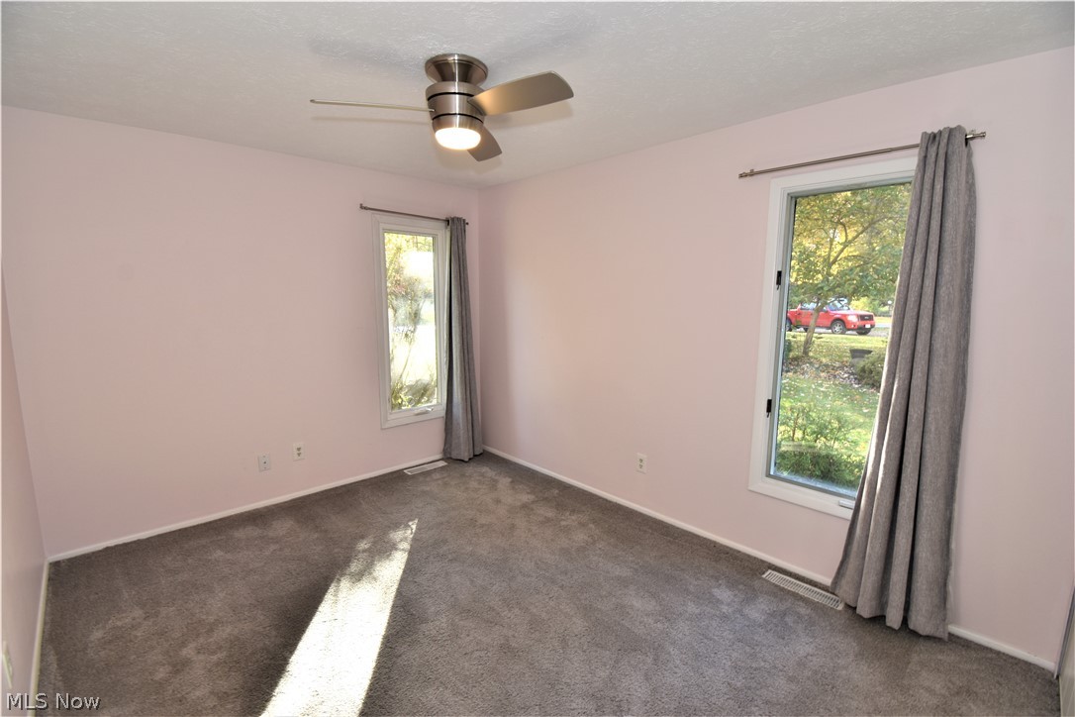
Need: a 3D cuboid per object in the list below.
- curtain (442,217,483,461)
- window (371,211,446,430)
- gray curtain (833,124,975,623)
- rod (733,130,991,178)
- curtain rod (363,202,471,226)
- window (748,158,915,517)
[{"bbox_3d":[-0.639,-0.139,3.928,0.404,2.128,0.148,-7,11,-39],"label":"curtain"},{"bbox_3d":[-1.024,-0.291,3.729,0.650,1.675,0.089,-7,11,-39],"label":"window"},{"bbox_3d":[1.653,0.147,1.966,0.453,2.187,0.153,9,12,43],"label":"gray curtain"},{"bbox_3d":[1.431,-0.926,2.085,0.936,0.044,0.094,9,12,43],"label":"rod"},{"bbox_3d":[-0.952,-1.140,3.567,0.913,0.044,0.094,-7,11,-39],"label":"curtain rod"},{"bbox_3d":[1.474,-0.060,2.263,0.650,1.706,0.089,9,12,43],"label":"window"}]

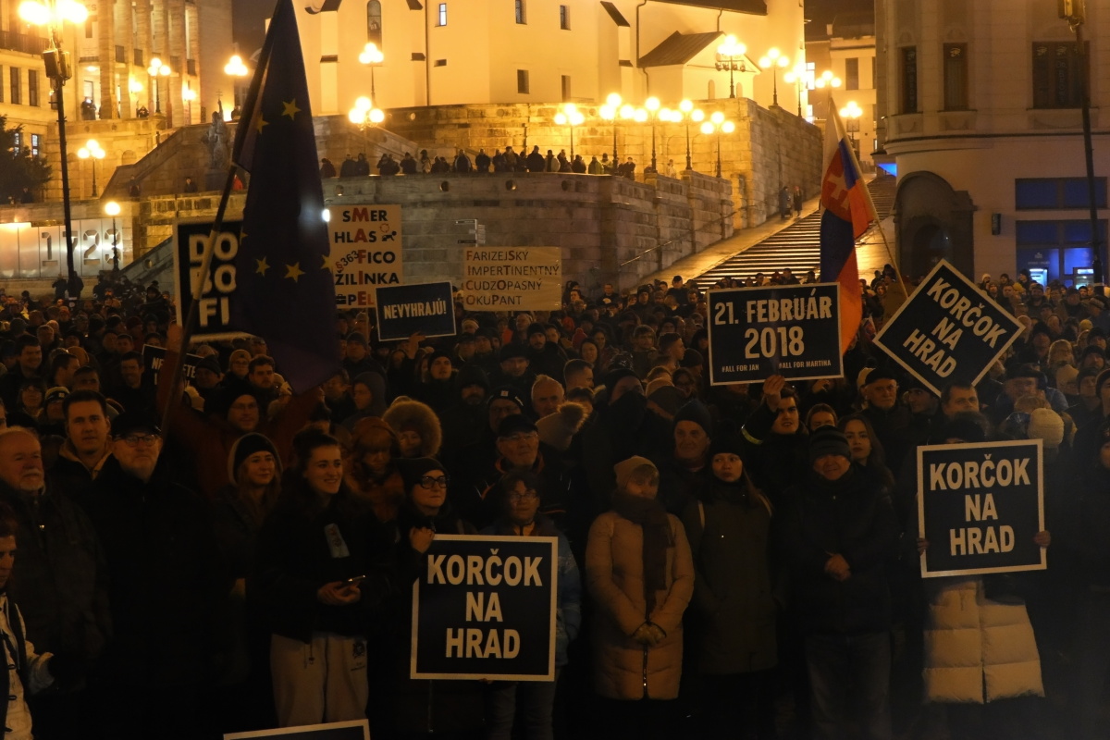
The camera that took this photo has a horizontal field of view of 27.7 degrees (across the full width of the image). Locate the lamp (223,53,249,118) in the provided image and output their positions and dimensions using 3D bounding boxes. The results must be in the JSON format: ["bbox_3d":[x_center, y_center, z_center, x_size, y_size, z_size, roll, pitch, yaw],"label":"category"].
[{"bbox_3d":[-15.858,-14.155,112.000,1.200,3.100,0.900,-1,2,0],"label":"lamp"}]

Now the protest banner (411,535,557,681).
[{"bbox_3d":[-0.338,1.132,10.700,0.686,0.686,0.012,1,3,-1],"label":"protest banner"}]

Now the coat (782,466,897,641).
[{"bbox_3d":[1.289,0.815,10.200,0.530,0.760,0.380,-1,3,3],"label":"coat"}]

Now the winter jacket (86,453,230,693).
[{"bbox_3d":[-1.486,0.749,8.300,0.560,0.860,0.340,-2,3,-9],"label":"winter jacket"}]

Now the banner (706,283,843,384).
[{"bbox_3d":[1.089,-0.175,11.100,0.650,0.465,0.020,-3,0,3],"label":"banner"}]

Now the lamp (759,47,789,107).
[{"bbox_3d":[11.581,-15.350,118.000,1.400,2.950,0.480,-1,3,13],"label":"lamp"}]

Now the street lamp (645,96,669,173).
[{"bbox_3d":[3.870,-9.169,88.000,1.400,2.950,0.480,-1,3,13],"label":"street lamp"}]

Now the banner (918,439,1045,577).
[{"bbox_3d":[1.976,0.640,10.400,0.610,0.610,0.020,-3,2,-7],"label":"banner"}]

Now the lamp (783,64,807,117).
[{"bbox_3d":[13.806,-15.737,127.000,1.400,2.950,0.480,-1,3,13],"label":"lamp"}]

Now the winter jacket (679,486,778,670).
[{"bbox_3d":[0.860,1.024,11.100,0.475,0.940,0.310,-1,3,6],"label":"winter jacket"}]

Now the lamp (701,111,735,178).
[{"bbox_3d":[7.493,-10.287,103.000,1.400,2.950,0.480,-1,3,13],"label":"lamp"}]

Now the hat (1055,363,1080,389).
[{"bbox_3d":[4.167,0.056,18.300,0.190,0.190,0.210,-3,3,-37],"label":"hat"}]

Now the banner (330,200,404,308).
[{"bbox_3d":[-1.781,-1.070,21.300,0.690,0.980,0.020,-1,2,0],"label":"banner"}]

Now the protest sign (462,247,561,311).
[{"bbox_3d":[-0.423,-0.915,22.600,0.980,0.640,0.020,-1,2,0],"label":"protest sign"}]

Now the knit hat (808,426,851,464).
[{"bbox_3d":[1.239,0.336,10.150,0.205,0.180,0.235,-1,12,6],"label":"knit hat"}]

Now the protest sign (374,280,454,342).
[{"bbox_3d":[-1.173,-0.490,19.000,0.645,0.450,0.012,-5,3,-1],"label":"protest sign"}]

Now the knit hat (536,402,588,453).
[{"bbox_3d":[0.029,0.278,10.900,0.220,0.250,0.210,21,0,-6],"label":"knit hat"}]

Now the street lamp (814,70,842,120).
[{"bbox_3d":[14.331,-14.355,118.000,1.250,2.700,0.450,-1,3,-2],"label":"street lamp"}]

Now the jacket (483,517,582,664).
[{"bbox_3d":[-0.103,0.966,9.850,0.460,0.680,0.320,-1,2,-2],"label":"jacket"}]

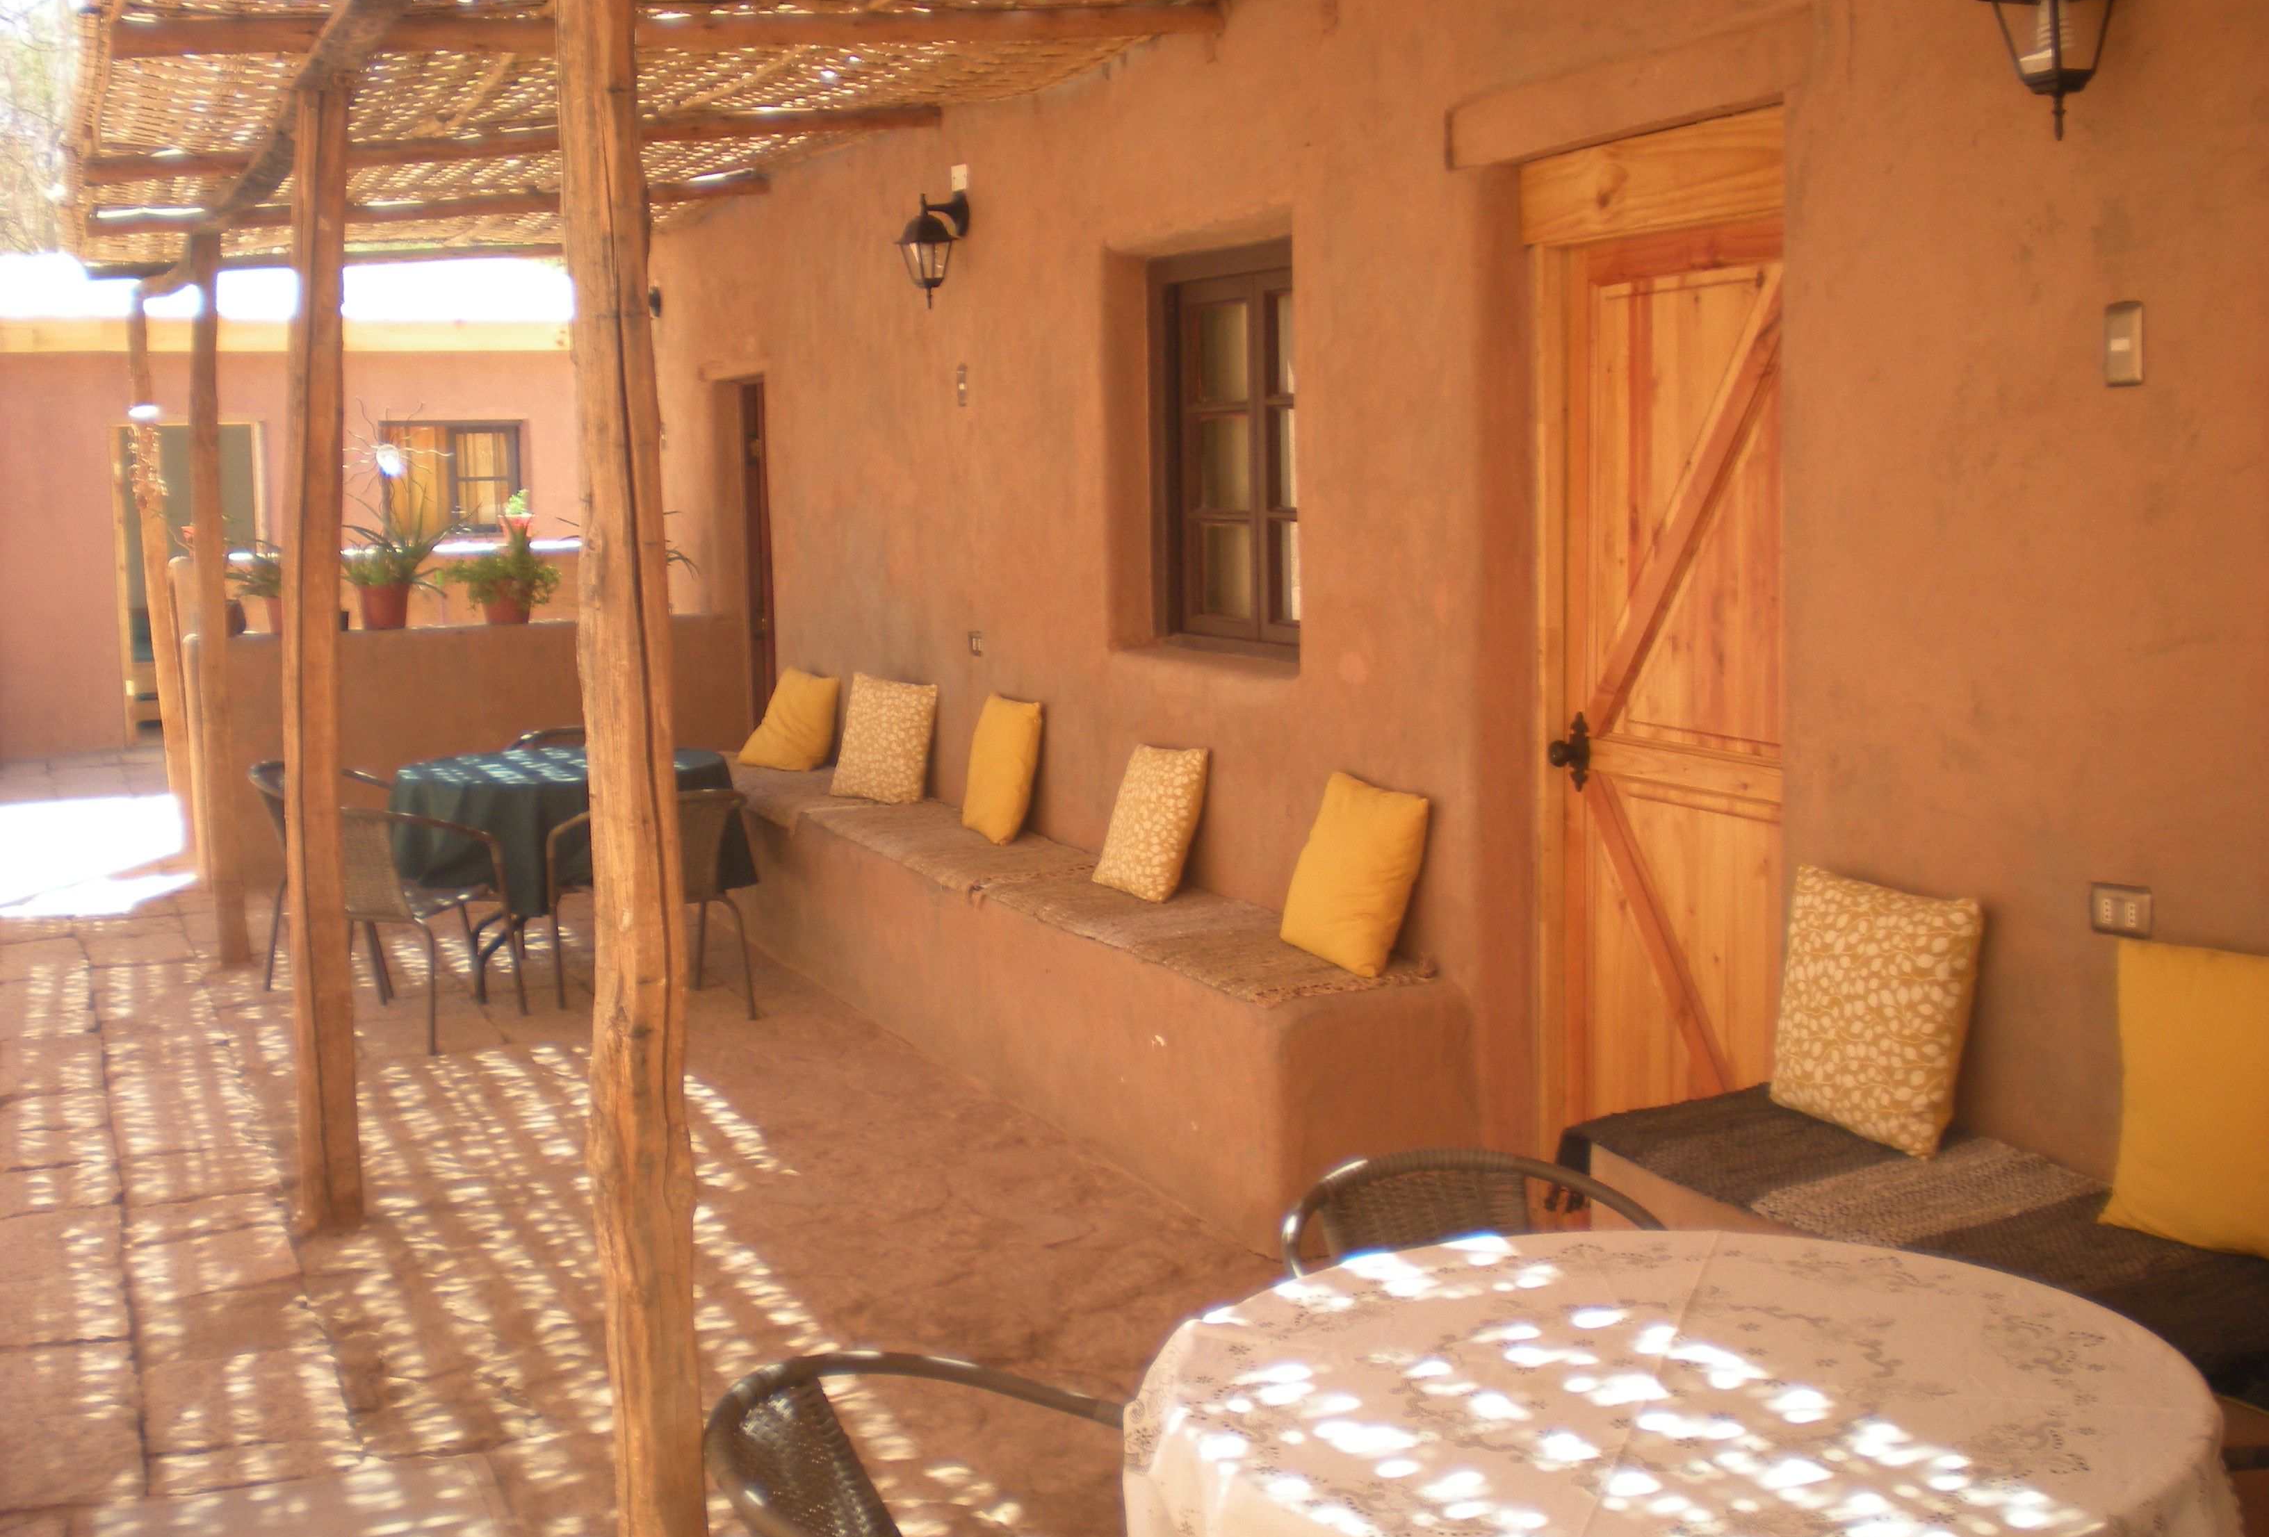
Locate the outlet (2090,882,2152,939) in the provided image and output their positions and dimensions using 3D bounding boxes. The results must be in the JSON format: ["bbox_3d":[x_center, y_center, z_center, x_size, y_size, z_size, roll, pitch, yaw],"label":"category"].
[{"bbox_3d":[1.439,0.208,3.630,0.014,0.074,0.116,-4,8,-24],"label":"outlet"}]

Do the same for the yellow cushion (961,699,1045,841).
[{"bbox_3d":[-0.402,-0.003,7.447,0.125,0.410,0.410,14,1,-24],"label":"yellow cushion"}]

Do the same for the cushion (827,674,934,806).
[{"bbox_3d":[-0.845,-0.097,8.368,0.400,0.400,0.120,5,-8,43],"label":"cushion"}]

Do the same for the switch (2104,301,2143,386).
[{"bbox_3d":[1.412,-0.605,3.553,0.014,0.116,0.073,-4,8,-24],"label":"switch"}]

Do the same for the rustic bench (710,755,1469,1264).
[{"bbox_3d":[-0.581,0.475,7.545,0.478,0.556,5.131,-4,8,-24],"label":"rustic bench"}]

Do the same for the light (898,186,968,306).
[{"bbox_3d":[-0.618,-1.591,7.632,0.230,0.365,0.195,-4,8,-24],"label":"light"}]

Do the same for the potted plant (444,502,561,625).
[{"bbox_3d":[-2.695,-0.868,10.622,0.490,0.500,0.460,-4,7,-22],"label":"potted plant"}]

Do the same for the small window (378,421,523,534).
[{"bbox_3d":[-4.511,-1.914,16.404,0.917,0.747,0.120,-4,7,-22],"label":"small window"}]

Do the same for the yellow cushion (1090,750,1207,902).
[{"bbox_3d":[0.046,0.131,6.474,0.120,0.385,0.390,18,-2,-25],"label":"yellow cushion"}]

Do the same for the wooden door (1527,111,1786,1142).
[{"bbox_3d":[1.057,-0.089,4.849,0.090,2.260,1.023,-4,8,-24],"label":"wooden door"}]

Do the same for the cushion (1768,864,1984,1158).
[{"bbox_3d":[1.168,0.377,3.979,0.125,0.410,0.410,8,2,-25],"label":"cushion"}]

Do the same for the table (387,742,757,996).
[{"bbox_3d":[-1.830,0.339,8.218,1.080,0.715,1.080,-4,8,-24],"label":"table"}]

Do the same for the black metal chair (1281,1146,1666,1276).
[{"bbox_3d":[0.466,0.900,3.121,0.570,0.740,0.580,-2,7,-9],"label":"black metal chair"}]

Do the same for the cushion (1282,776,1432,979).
[{"bbox_3d":[0.478,0.228,5.419,0.125,0.410,0.410,18,-2,-25],"label":"cushion"}]

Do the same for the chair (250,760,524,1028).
[{"bbox_3d":[-2.182,0.417,7.438,0.570,0.740,0.580,2,7,22],"label":"chair"}]

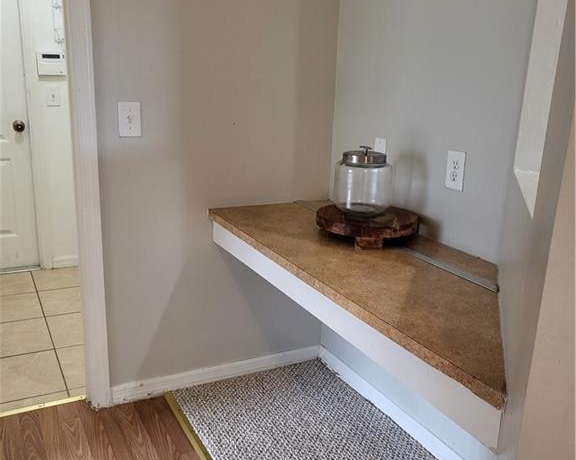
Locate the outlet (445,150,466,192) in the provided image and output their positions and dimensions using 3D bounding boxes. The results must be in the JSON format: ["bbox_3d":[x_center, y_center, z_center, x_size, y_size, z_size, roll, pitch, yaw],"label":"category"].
[{"bbox_3d":[0.525,-0.186,1.819,0.010,0.120,0.075,-6,18,-28],"label":"outlet"}]

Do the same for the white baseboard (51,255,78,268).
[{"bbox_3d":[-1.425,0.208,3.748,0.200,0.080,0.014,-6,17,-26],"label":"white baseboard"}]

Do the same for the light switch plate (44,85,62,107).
[{"bbox_3d":[-1.407,-0.804,3.462,0.074,0.121,0.010,-6,17,-26],"label":"light switch plate"}]

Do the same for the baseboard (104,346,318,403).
[{"bbox_3d":[-0.268,0.606,2.473,0.956,0.070,0.014,-6,17,-26],"label":"baseboard"}]

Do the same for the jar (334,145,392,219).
[{"bbox_3d":[0.261,-0.169,1.958,0.197,0.228,0.197,2,15,-1],"label":"jar"}]

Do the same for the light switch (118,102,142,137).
[{"bbox_3d":[-0.555,-0.387,2.031,0.075,0.120,0.010,-6,17,-26],"label":"light switch"}]

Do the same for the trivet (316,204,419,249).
[{"bbox_3d":[0.267,-0.018,1.978,0.340,0.073,0.340,2,15,-1],"label":"trivet"}]

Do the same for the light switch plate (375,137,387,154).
[{"bbox_3d":[0.340,-0.279,2.151,0.010,0.116,0.068,-6,18,-28],"label":"light switch plate"}]

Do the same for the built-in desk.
[{"bbox_3d":[0.279,0.137,1.775,0.547,0.117,1.467,-6,18,-28],"label":"built-in desk"}]

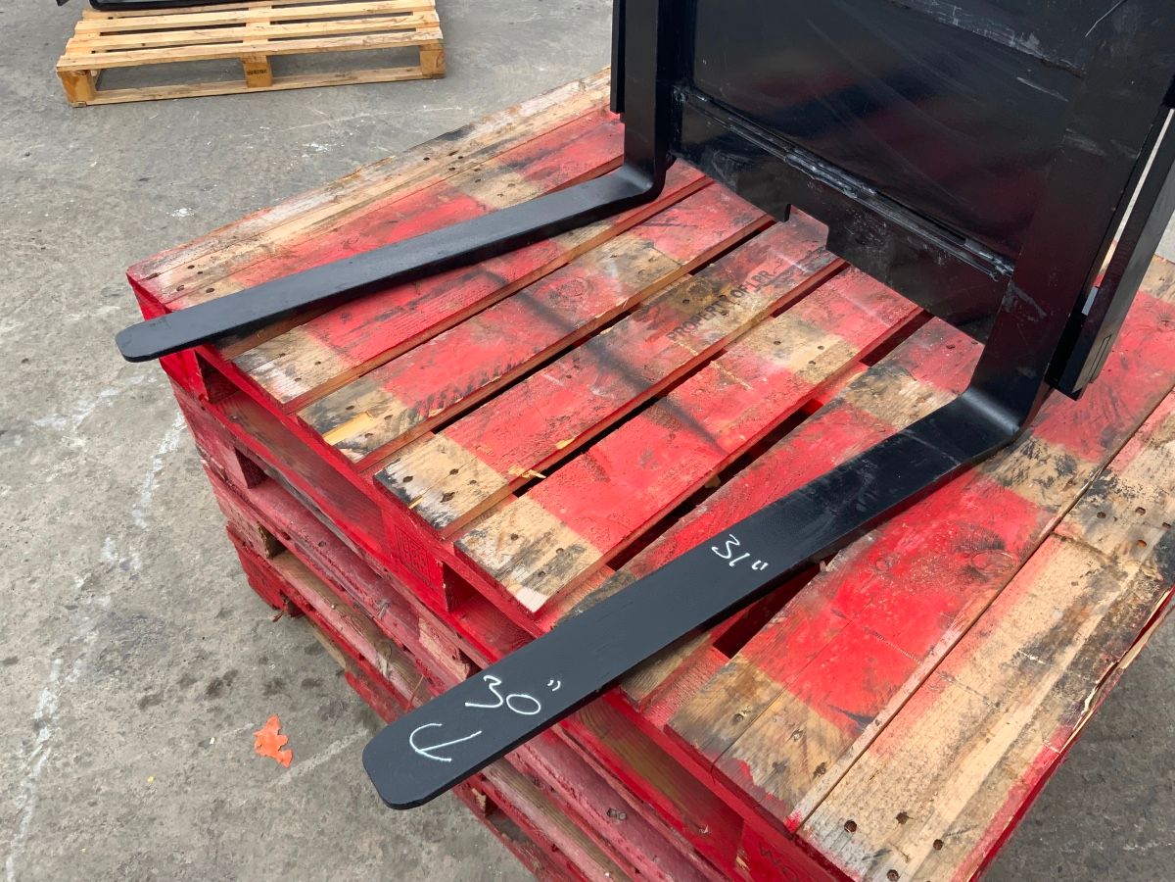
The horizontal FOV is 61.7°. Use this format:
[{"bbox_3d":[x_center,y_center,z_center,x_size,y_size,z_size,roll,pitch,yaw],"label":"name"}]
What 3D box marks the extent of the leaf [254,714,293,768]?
[{"bbox_3d":[-0.481,0.464,1.501,0.049,0.015,0.096,-25,48,-24],"label":"leaf"}]

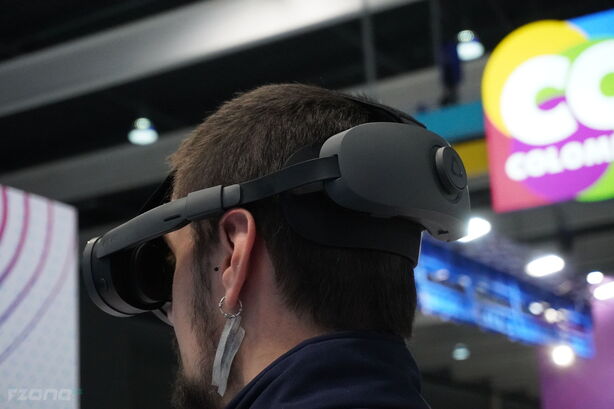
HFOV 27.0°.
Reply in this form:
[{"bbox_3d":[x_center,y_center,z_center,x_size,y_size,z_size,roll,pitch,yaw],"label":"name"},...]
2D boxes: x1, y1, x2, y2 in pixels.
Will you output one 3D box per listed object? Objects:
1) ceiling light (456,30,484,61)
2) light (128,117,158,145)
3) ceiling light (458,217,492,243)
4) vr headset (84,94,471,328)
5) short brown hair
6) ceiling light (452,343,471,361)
[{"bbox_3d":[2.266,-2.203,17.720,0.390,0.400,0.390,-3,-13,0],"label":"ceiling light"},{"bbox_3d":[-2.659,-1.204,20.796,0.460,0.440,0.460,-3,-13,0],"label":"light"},{"bbox_3d":[2.296,0.363,17.849,0.480,0.280,0.400,-3,-13,0],"label":"ceiling light"},{"bbox_3d":[-0.012,-0.001,0.918,0.278,0.155,0.175,-16,-18,27],"label":"vr headset"},{"bbox_3d":[-0.007,0.003,0.920,0.200,0.195,0.168,-12,-16,28],"label":"short brown hair"},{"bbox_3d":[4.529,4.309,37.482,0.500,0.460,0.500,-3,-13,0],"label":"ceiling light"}]

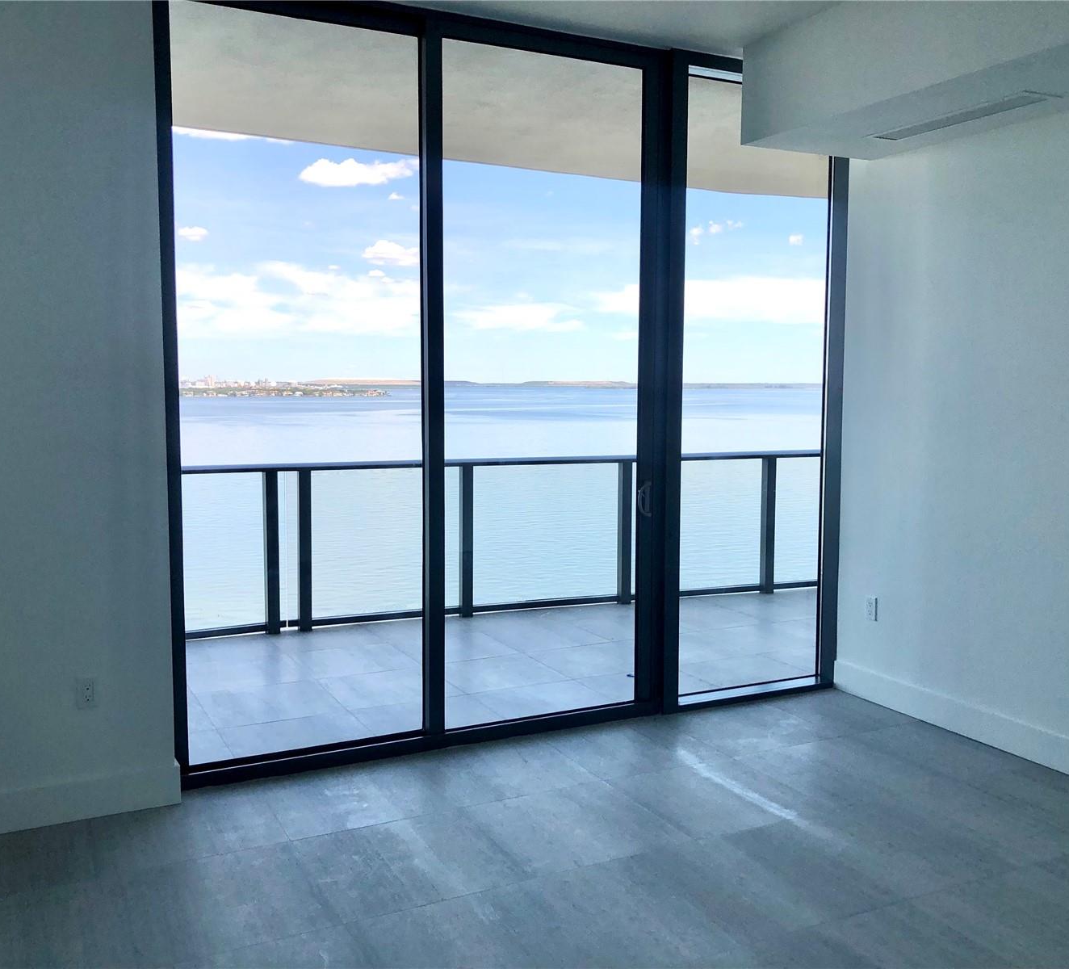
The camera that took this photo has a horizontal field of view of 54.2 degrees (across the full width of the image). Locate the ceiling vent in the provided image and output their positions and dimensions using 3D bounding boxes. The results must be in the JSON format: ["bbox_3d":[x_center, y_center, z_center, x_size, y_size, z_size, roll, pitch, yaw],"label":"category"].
[{"bbox_3d":[1.686,-1.466,4.188,0.200,0.022,0.800,-2,6,-27],"label":"ceiling vent"}]

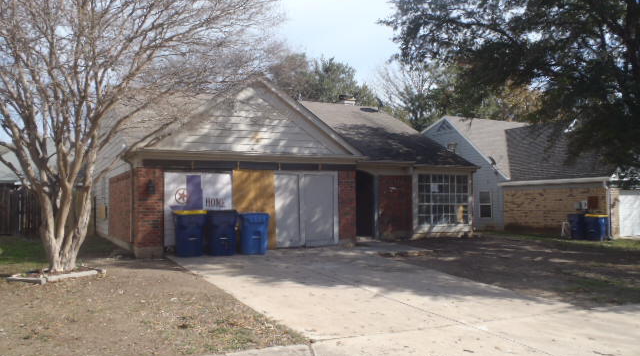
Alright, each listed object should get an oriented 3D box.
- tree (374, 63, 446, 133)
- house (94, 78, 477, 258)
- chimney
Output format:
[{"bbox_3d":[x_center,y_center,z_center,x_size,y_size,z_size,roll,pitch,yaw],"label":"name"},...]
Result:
[{"bbox_3d":[6.885,-2.783,38.721,5.600,11.851,5.600,1,-3,-28],"label":"tree"},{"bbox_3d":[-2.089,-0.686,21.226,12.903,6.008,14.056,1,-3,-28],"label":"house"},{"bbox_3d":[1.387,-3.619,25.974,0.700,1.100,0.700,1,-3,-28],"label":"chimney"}]

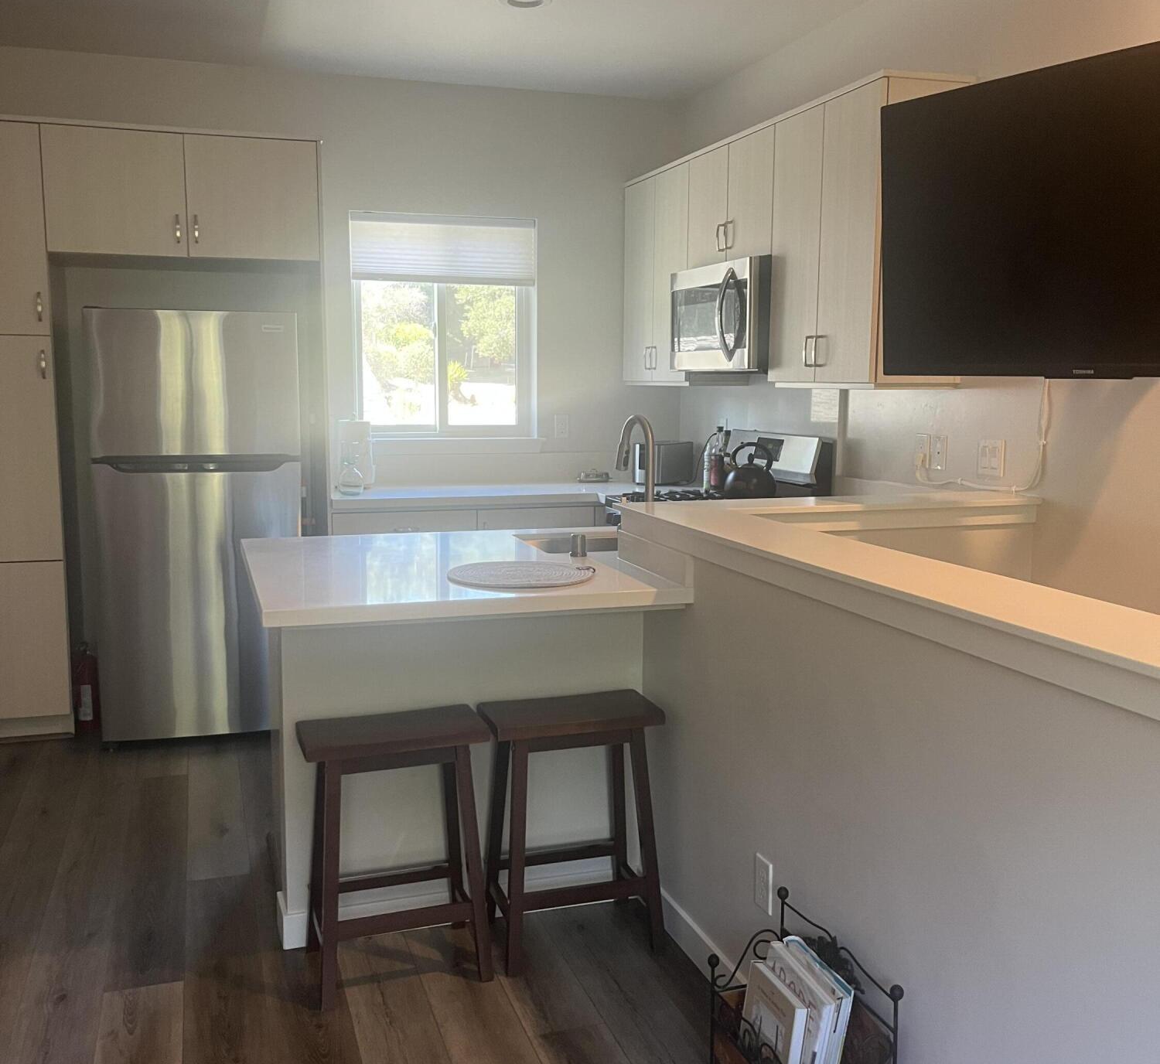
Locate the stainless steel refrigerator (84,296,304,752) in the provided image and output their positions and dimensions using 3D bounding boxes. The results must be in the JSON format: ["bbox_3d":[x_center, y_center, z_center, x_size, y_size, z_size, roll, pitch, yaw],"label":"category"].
[{"bbox_3d":[-1.549,-0.051,4.811,0.757,1.666,0.750,-2,8,-15],"label":"stainless steel refrigerator"}]

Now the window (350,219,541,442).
[{"bbox_3d":[-0.643,-0.973,5.567,0.897,1.053,0.110,-2,8,-18],"label":"window"}]

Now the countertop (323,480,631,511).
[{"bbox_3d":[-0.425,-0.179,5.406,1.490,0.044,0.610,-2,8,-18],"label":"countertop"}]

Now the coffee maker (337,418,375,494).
[{"bbox_3d":[-0.995,-0.344,5.136,0.174,0.343,0.240,-2,8,-18],"label":"coffee maker"}]

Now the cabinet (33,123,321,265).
[{"bbox_3d":[-1.621,-1.349,4.804,1.032,0.479,0.670,-2,8,-18],"label":"cabinet"}]

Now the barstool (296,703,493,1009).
[{"bbox_3d":[-0.451,0.757,2.795,0.428,0.605,0.317,-2,8,-18],"label":"barstool"}]

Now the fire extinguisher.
[{"bbox_3d":[-1.974,0.619,4.661,0.115,0.370,0.125,-2,8,-18],"label":"fire extinguisher"}]

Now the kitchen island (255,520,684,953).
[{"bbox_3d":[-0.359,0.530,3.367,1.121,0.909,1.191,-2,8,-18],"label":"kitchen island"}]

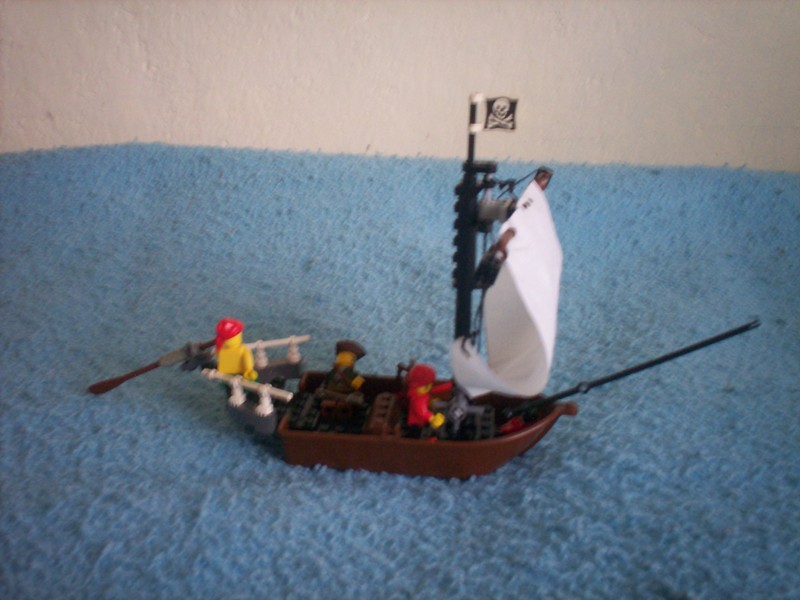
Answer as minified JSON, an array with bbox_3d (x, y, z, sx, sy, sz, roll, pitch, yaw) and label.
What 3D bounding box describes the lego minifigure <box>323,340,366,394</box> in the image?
[{"bbox_3d":[-0.028,0.039,0.420,0.025,0.035,0.021,3,22,5],"label":"lego minifigure"}]

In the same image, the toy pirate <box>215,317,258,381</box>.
[{"bbox_3d":[-0.081,0.031,0.411,0.025,0.041,0.016,17,27,36],"label":"toy pirate"}]

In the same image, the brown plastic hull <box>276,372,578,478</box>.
[{"bbox_3d":[0.016,0.061,0.416,0.144,0.030,0.064,3,22,5],"label":"brown plastic hull"}]

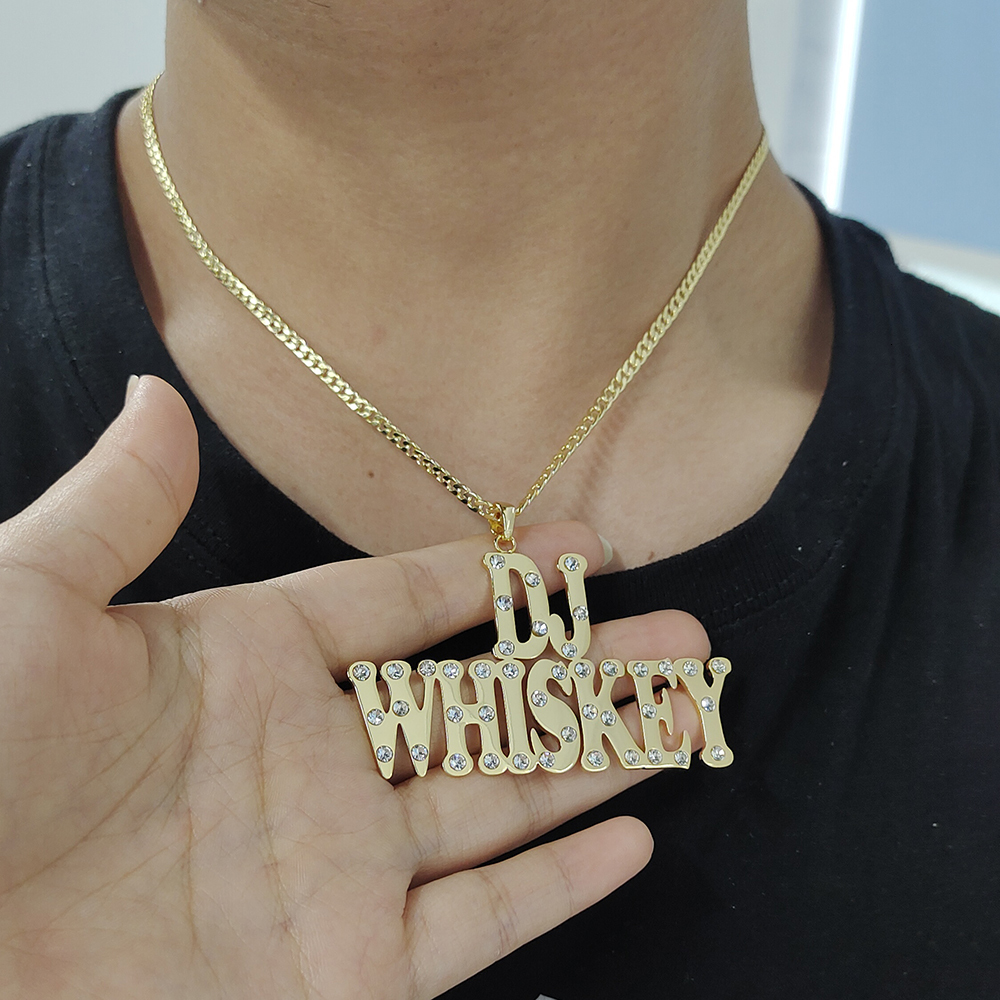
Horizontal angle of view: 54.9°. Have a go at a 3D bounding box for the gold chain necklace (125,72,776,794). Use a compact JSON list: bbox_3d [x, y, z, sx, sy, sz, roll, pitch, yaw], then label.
[{"bbox_3d":[-0.015,-0.033,0.247,0.154,0.158,0.137,4,9,-7],"label":"gold chain necklace"}]

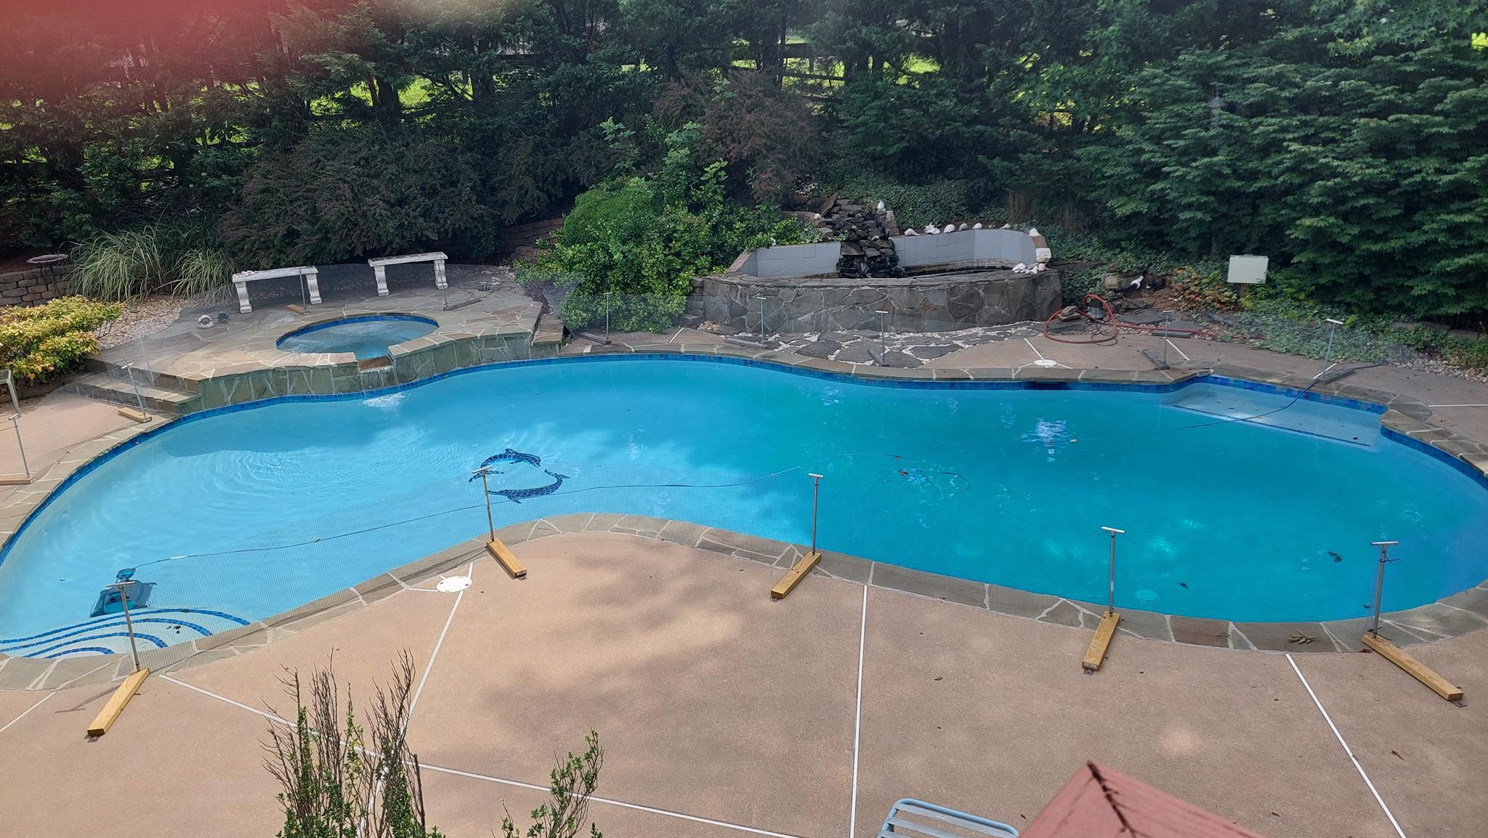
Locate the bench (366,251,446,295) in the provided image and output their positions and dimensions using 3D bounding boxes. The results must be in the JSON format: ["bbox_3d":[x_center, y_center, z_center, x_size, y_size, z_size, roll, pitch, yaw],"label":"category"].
[{"bbox_3d":[-5.087,-2.216,15.753,1.112,0.499,0.352,-11,21,-21],"label":"bench"}]

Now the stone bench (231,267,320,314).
[{"bbox_3d":[-6.820,-1.898,15.119,1.127,0.499,0.352,-12,21,-23],"label":"stone bench"}]

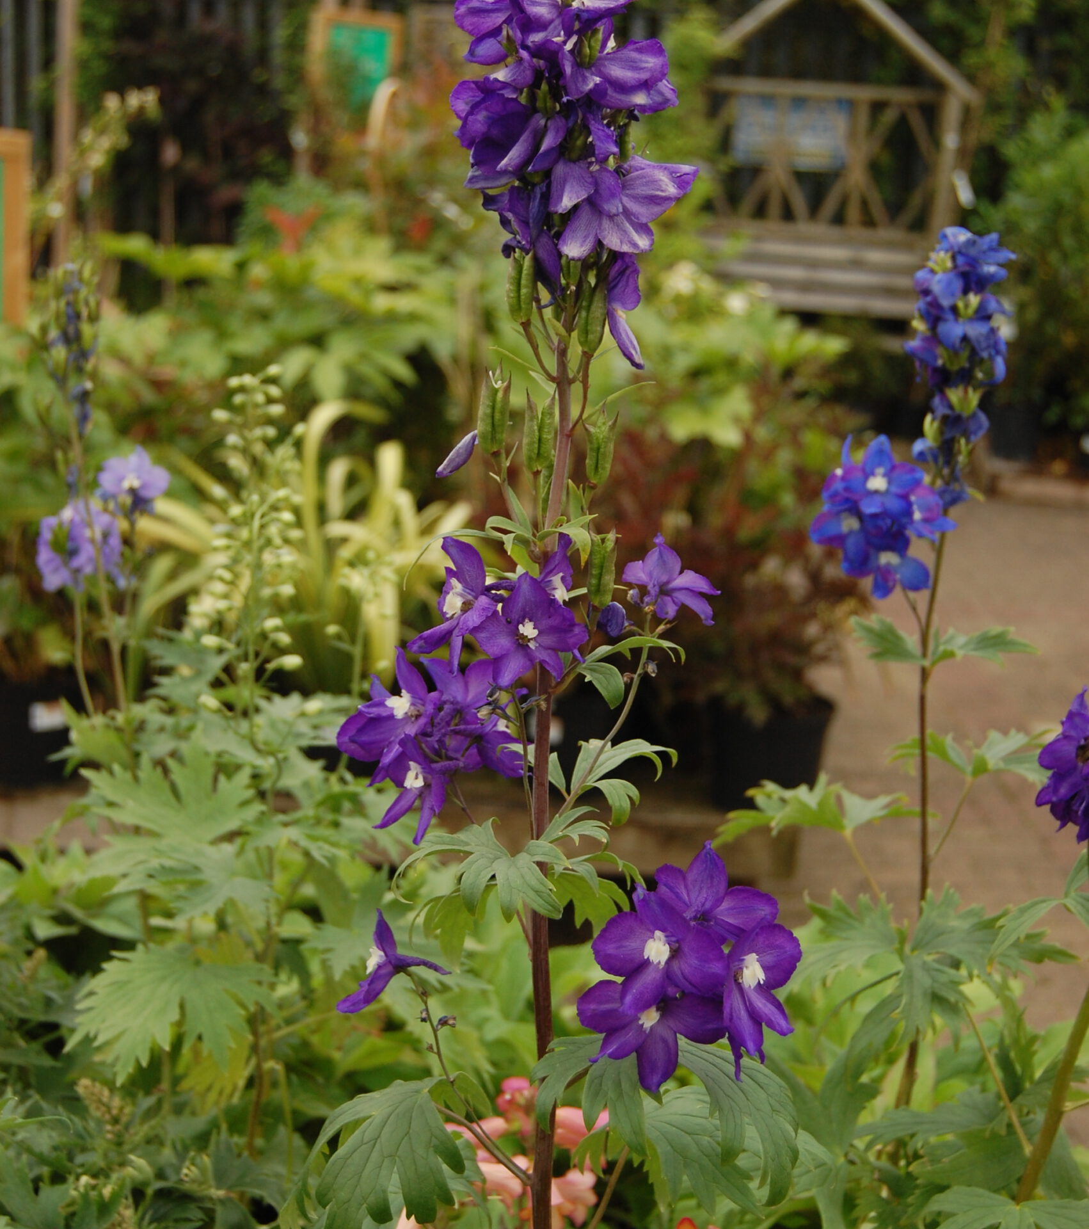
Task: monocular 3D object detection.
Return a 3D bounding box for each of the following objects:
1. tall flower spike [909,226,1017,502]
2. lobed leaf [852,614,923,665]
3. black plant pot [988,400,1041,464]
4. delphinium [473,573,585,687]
[{"bbox_3d":[0.266,-0.158,1.310,0.063,0.174,0.063,6,12,0],"label":"tall flower spike"},{"bbox_3d":[0.226,0.017,1.350,0.046,0.030,0.045,4,12,0],"label":"lobed leaf"},{"bbox_3d":[1.630,-0.633,7.100,0.220,0.220,0.220,4,12,0],"label":"black plant pot"},{"bbox_3d":[-0.006,0.007,0.920,0.050,0.051,0.031,4,12,0],"label":"delphinium"}]

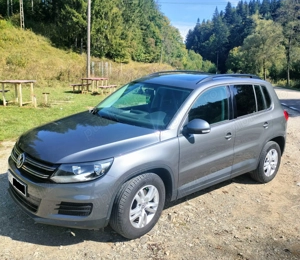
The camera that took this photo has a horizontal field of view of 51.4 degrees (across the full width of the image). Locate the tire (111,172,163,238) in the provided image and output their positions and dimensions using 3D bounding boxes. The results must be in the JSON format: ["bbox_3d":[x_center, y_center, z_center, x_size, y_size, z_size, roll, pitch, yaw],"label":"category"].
[{"bbox_3d":[-0.120,0.753,3.145,0.225,0.680,0.680,11,14,42],"label":"tire"}]

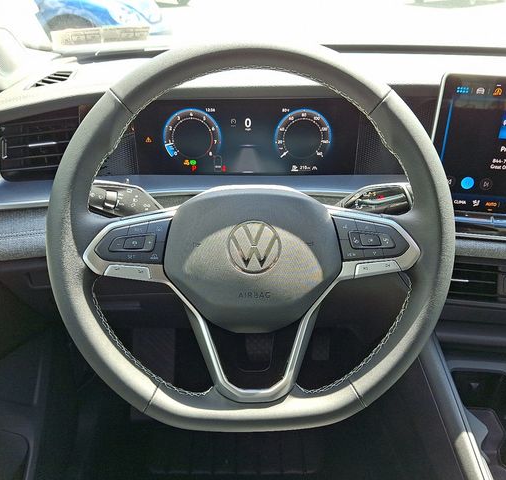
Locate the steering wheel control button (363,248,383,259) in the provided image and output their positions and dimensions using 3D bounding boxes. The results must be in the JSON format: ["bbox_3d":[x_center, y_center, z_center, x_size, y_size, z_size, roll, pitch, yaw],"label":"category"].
[{"bbox_3d":[0.112,0.013,0.432,0.018,0.009,0.007,-1,-4,8],"label":"steering wheel control button"}]

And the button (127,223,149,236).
[{"bbox_3d":[-0.107,-0.010,0.434,0.019,0.013,0.007,1,-4,-8],"label":"button"}]

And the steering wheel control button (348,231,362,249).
[{"bbox_3d":[0.095,0.000,0.435,0.012,0.016,0.007,-1,-4,8],"label":"steering wheel control button"}]

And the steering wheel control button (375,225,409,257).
[{"bbox_3d":[0.129,0.001,0.430,0.029,0.029,0.007,-1,-4,8],"label":"steering wheel control button"}]

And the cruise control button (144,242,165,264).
[{"bbox_3d":[-0.091,0.012,0.435,0.018,0.022,0.007,1,-4,-8],"label":"cruise control button"}]

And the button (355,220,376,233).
[{"bbox_3d":[0.105,-0.012,0.434,0.018,0.011,0.007,-1,-4,8],"label":"button"}]

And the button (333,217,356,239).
[{"bbox_3d":[0.086,-0.012,0.437,0.020,0.020,0.007,-1,-4,8],"label":"button"}]

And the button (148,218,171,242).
[{"bbox_3d":[-0.088,-0.010,0.437,0.021,0.020,0.007,1,-4,-8],"label":"button"}]

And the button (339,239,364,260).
[{"bbox_3d":[0.092,0.009,0.435,0.021,0.020,0.007,-1,-4,8],"label":"button"}]

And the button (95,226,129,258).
[{"bbox_3d":[-0.130,0.003,0.430,0.029,0.029,0.007,1,-4,-8],"label":"button"}]

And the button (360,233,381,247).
[{"bbox_3d":[0.110,0.000,0.433,0.019,0.013,0.007,-1,-4,8],"label":"button"}]

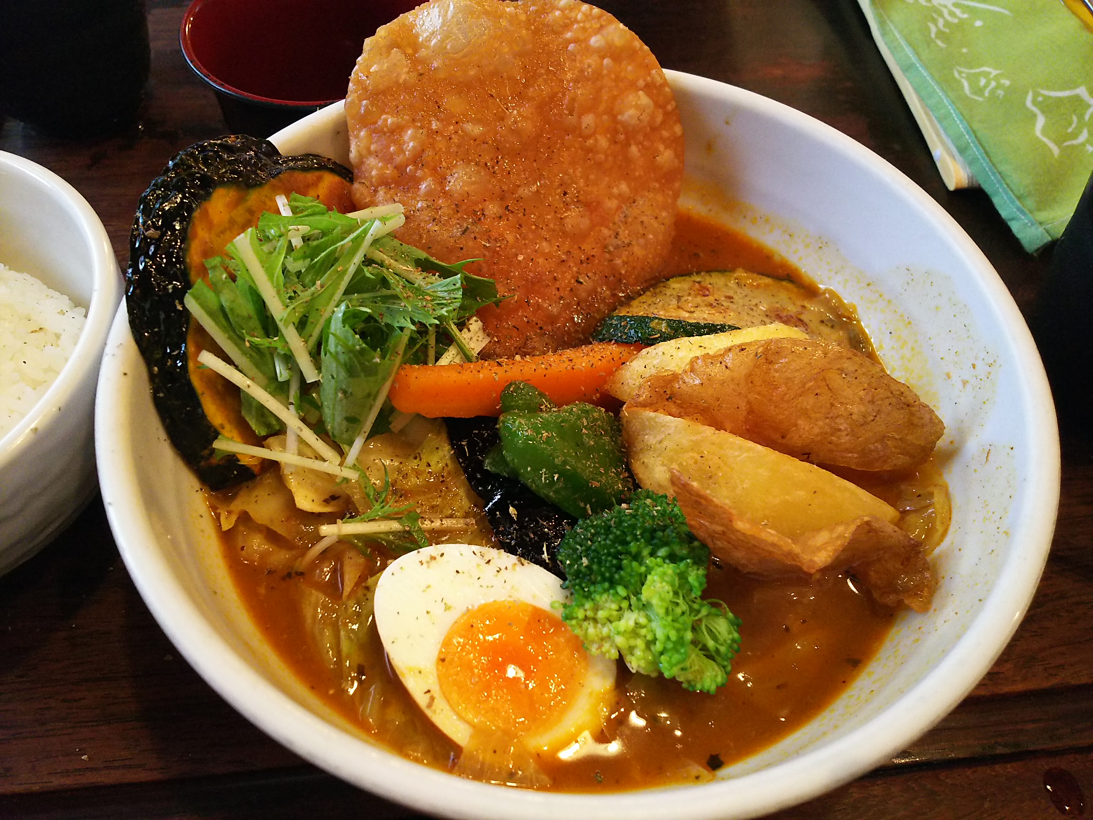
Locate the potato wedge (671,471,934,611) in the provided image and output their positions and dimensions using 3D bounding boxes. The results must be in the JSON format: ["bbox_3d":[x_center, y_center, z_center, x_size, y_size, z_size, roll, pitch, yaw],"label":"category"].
[{"bbox_3d":[0.059,0.031,0.193,0.061,0.022,0.025,20,57,5],"label":"potato wedge"}]

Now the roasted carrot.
[{"bbox_3d":[-0.006,-0.008,0.214,0.068,0.015,0.016,-5,56,-5],"label":"roasted carrot"}]

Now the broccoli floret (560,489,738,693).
[{"bbox_3d":[0.022,0.040,0.180,0.040,0.035,0.039,1,56,-1],"label":"broccoli floret"}]

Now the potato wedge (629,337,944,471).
[{"bbox_3d":[0.062,0.000,0.208,0.081,0.026,0.030,5,55,-6],"label":"potato wedge"}]

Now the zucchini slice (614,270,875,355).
[{"bbox_3d":[0.055,-0.020,0.233,0.076,0.012,0.048,5,55,-5],"label":"zucchini slice"}]

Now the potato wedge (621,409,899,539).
[{"bbox_3d":[0.053,0.017,0.202,0.071,0.023,0.027,16,56,-4],"label":"potato wedge"}]

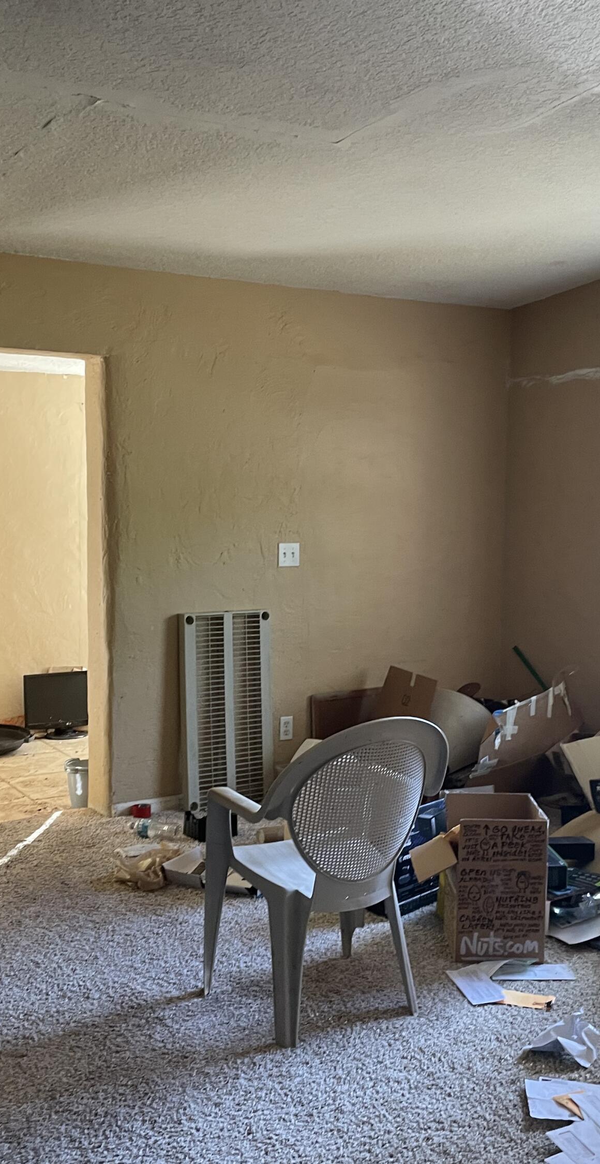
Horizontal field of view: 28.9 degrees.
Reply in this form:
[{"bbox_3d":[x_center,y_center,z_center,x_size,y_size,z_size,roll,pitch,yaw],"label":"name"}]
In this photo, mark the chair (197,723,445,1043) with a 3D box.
[{"bbox_3d":[0.095,0.768,3.263,0.580,0.885,0.620,-2,5,-30],"label":"chair"}]

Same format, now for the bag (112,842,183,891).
[{"bbox_3d":[-0.580,1.057,4.396,0.270,0.120,0.220,0,5,0],"label":"bag"}]

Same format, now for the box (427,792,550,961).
[{"bbox_3d":[0.629,0.948,3.766,0.275,0.453,0.310,0,5,1],"label":"box"}]

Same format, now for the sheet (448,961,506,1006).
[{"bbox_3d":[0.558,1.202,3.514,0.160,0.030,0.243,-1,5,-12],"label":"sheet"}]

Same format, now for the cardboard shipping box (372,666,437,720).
[{"bbox_3d":[0.440,0.540,5.000,0.220,0.300,0.180,13,-18,13],"label":"cardboard shipping box"}]

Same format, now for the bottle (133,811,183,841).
[{"bbox_3d":[-0.607,1.036,4.921,0.210,0.075,0.075,1,5,13],"label":"bottle"}]

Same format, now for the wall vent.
[{"bbox_3d":[-0.321,0.582,5.482,0.460,0.900,0.070,-2,5,-32],"label":"wall vent"}]

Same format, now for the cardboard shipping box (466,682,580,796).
[{"bbox_3d":[0.930,0.655,4.850,0.380,0.340,0.330,-26,-16,8],"label":"cardboard shipping box"}]

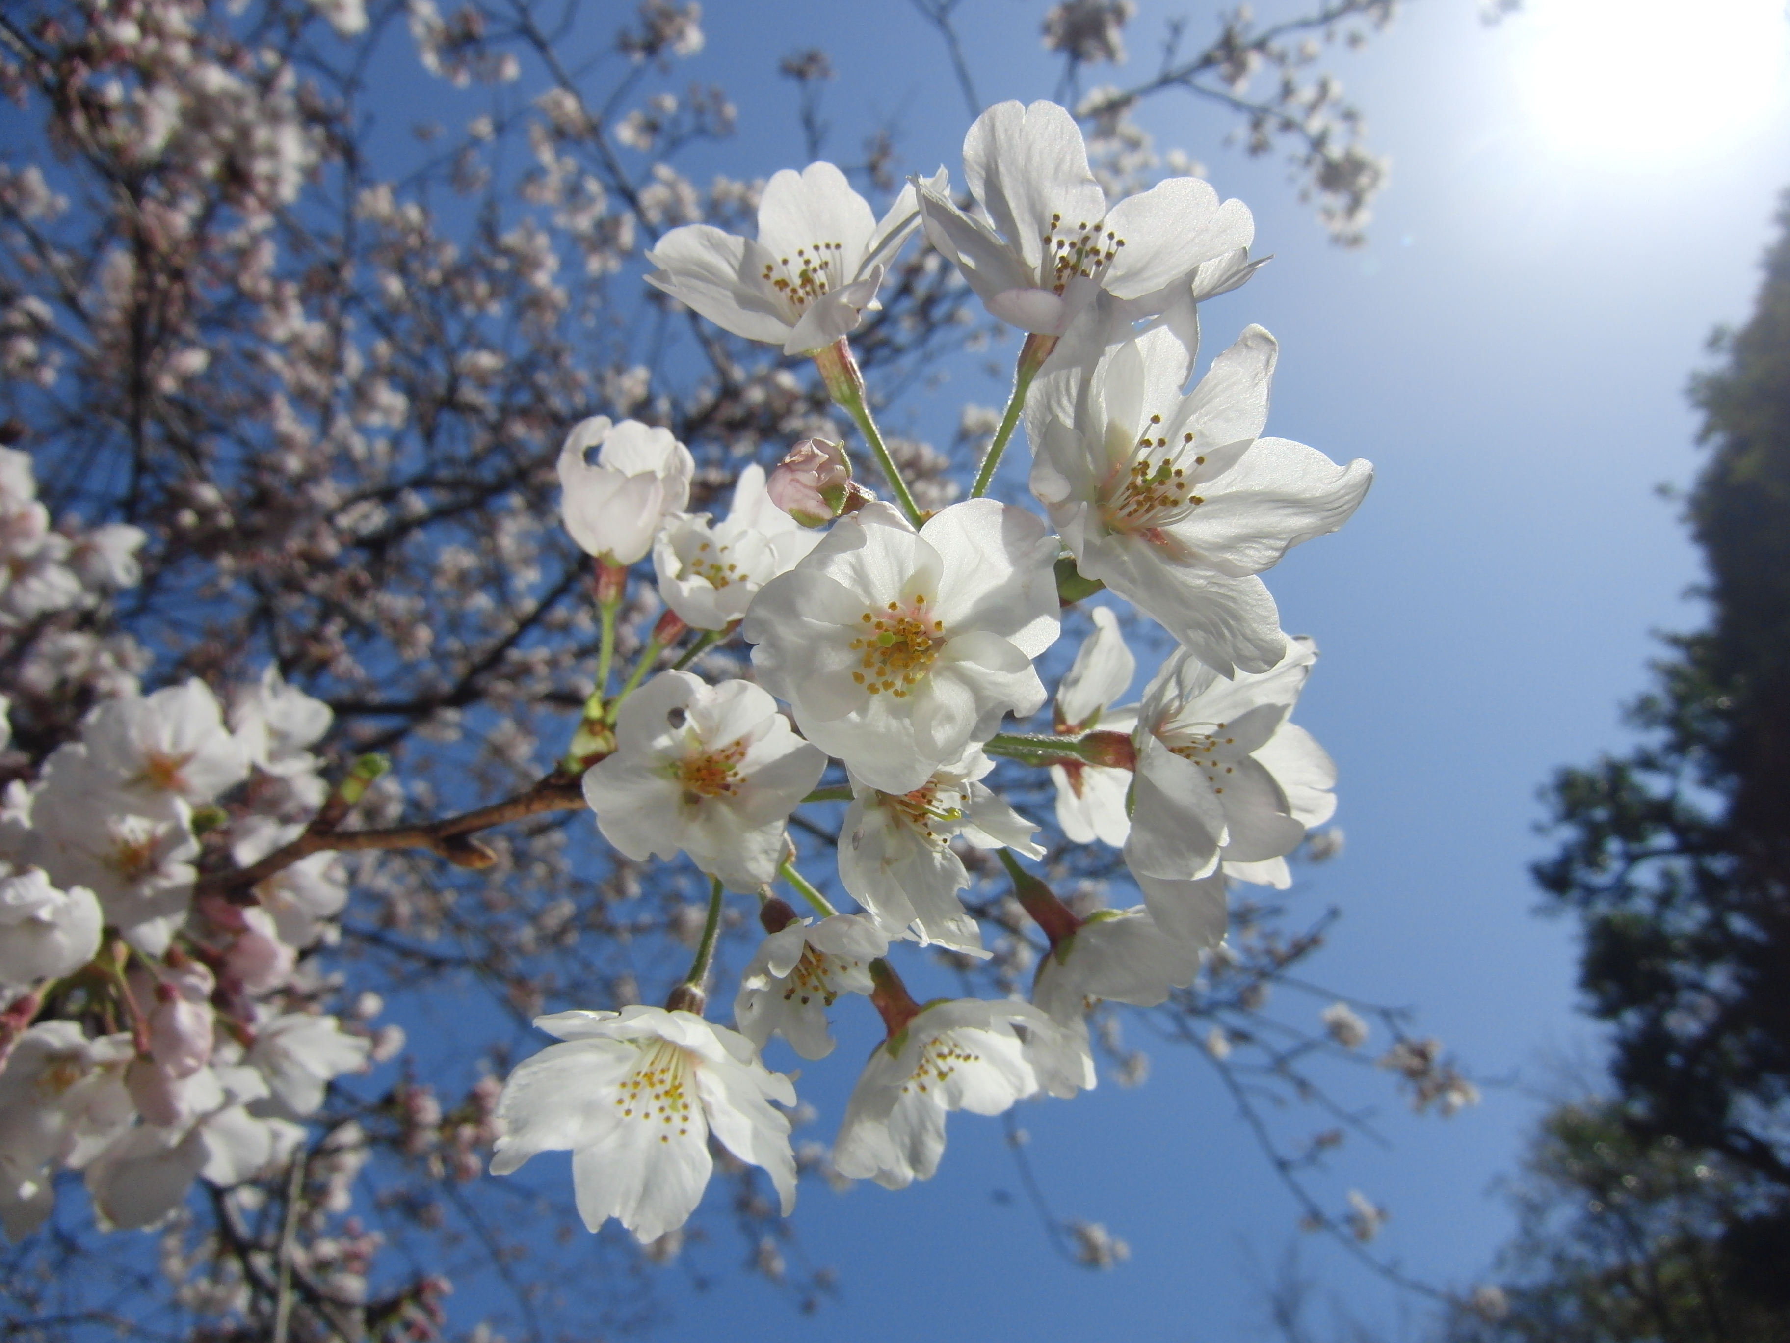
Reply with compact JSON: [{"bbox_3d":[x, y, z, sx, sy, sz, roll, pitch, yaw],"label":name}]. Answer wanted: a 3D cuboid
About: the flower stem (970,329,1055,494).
[{"bbox_3d":[0.015,-0.032,0.156,0.004,0.004,0.022,23,-75,0],"label":"flower stem"}]

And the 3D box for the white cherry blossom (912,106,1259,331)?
[{"bbox_3d":[0.020,-0.049,0.142,0.039,0.039,0.019,3,-52,-6],"label":"white cherry blossom"}]

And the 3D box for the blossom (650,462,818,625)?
[{"bbox_3d":[-0.022,-0.017,0.172,0.024,0.022,0.018,0,-30,0],"label":"blossom"}]

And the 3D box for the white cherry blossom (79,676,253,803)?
[{"bbox_3d":[-0.147,0.016,0.250,0.034,0.028,0.018,0,-12,-21],"label":"white cherry blossom"}]

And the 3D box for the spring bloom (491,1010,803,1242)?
[{"bbox_3d":[-0.027,0.049,0.142,0.035,0.017,0.035,-5,-44,9],"label":"spring bloom"}]

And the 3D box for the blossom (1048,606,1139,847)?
[{"bbox_3d":[0.028,0.007,0.162,0.015,0.031,0.028,0,-25,-30],"label":"blossom"}]

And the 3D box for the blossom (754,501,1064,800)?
[{"bbox_3d":[0.001,-0.003,0.152,0.038,0.036,0.018,0,-6,5],"label":"blossom"}]

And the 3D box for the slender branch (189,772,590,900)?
[{"bbox_3d":[-0.079,0.025,0.187,0.088,0.013,0.008,-14,-7,27],"label":"slender branch"}]

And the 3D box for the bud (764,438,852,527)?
[{"bbox_3d":[-0.011,-0.025,0.165,0.012,0.011,0.011,28,-84,-30],"label":"bud"}]

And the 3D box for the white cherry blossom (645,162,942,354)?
[{"bbox_3d":[-0.010,-0.047,0.150,0.035,0.035,0.017,-6,-55,11],"label":"white cherry blossom"}]

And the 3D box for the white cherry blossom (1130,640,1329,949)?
[{"bbox_3d":[0.037,0.013,0.147,0.018,0.035,0.035,4,-21,37],"label":"white cherry blossom"}]

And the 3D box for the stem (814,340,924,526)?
[{"bbox_3d":[-0.003,-0.031,0.160,0.005,0.005,0.028,-25,-73,4],"label":"stem"}]

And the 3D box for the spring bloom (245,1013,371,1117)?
[{"bbox_3d":[-0.118,0.079,0.250,0.023,0.021,0.022,18,11,35],"label":"spring bloom"}]

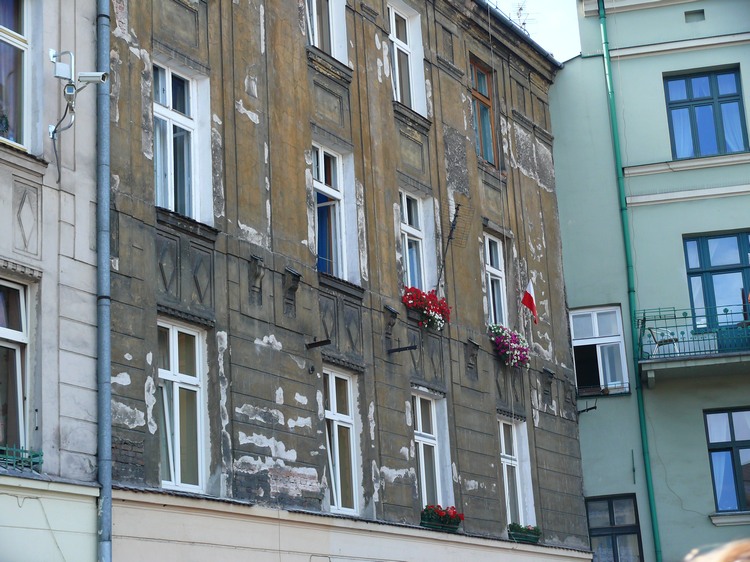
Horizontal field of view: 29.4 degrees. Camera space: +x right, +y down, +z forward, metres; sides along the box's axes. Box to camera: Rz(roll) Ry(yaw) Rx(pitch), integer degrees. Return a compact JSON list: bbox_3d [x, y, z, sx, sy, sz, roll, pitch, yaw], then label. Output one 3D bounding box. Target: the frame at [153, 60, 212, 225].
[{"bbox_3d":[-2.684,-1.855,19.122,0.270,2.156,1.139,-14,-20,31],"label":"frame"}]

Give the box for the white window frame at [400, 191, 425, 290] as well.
[{"bbox_3d":[0.516,-0.529,24.001,0.127,1.984,1.075,-14,-20,31],"label":"white window frame"}]

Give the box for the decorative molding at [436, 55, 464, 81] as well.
[{"bbox_3d":[1.422,-3.898,26.396,0.110,0.136,0.926,-13,-19,29],"label":"decorative molding"}]

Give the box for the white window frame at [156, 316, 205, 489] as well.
[{"bbox_3d":[-2.582,1.609,18.144,0.144,2.110,1.104,-14,-20,31],"label":"white window frame"}]

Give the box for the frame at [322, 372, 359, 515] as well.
[{"bbox_3d":[-0.600,2.343,20.880,0.130,2.098,1.057,-13,-19,29],"label":"frame"}]

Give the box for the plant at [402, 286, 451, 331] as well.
[{"bbox_3d":[0.868,0.465,23.422,0.356,0.632,1.006,-14,-20,31],"label":"plant"}]

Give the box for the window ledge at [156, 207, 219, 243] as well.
[{"bbox_3d":[-2.482,-0.708,18.625,0.230,0.230,1.208,-14,-20,31],"label":"window ledge"}]

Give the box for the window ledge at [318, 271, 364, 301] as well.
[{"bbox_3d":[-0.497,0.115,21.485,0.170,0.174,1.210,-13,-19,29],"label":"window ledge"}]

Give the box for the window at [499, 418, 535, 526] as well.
[{"bbox_3d":[2.426,3.550,25.677,0.180,2.096,1.170,-13,-19,29],"label":"window"}]

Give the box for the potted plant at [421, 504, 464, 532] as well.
[{"bbox_3d":[1.058,3.732,22.553,0.287,0.443,0.978,-14,-20,31],"label":"potted plant"}]

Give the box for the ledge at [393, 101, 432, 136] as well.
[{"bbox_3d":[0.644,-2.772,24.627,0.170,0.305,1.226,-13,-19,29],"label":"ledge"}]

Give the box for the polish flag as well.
[{"bbox_3d":[2.825,0.364,26.285,0.241,0.776,0.138,-14,-20,31],"label":"polish flag"}]

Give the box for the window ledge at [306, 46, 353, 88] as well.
[{"bbox_3d":[-0.703,-3.324,22.479,0.170,0.316,1.226,-13,-19,29],"label":"window ledge"}]

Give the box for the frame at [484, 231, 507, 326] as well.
[{"bbox_3d":[2.133,0.155,26.644,0.130,2.138,1.170,-13,-19,29],"label":"frame"}]

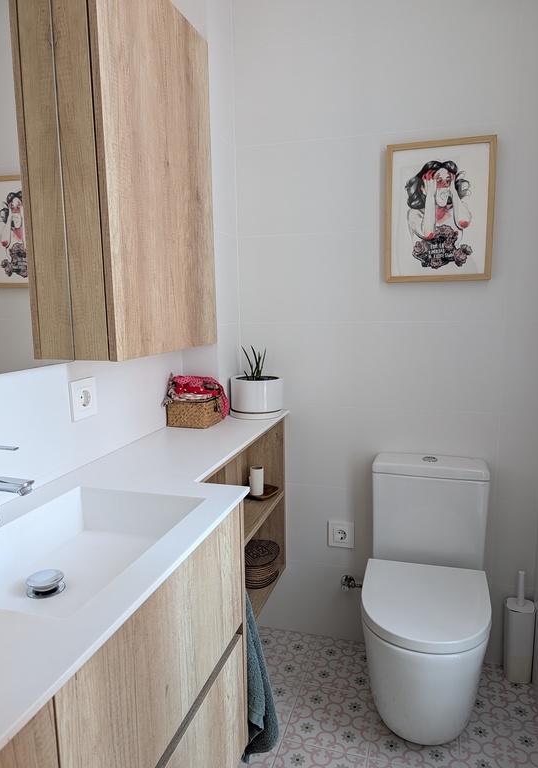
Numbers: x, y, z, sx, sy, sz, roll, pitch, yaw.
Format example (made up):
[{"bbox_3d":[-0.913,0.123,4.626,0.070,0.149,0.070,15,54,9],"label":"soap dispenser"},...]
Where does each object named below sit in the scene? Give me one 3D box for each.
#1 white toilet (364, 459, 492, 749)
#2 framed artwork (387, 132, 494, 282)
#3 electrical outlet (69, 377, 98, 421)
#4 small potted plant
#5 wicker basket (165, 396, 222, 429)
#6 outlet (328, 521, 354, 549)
[{"bbox_3d":[0.476,0.659,1.621,0.364,0.747,0.572,2,9,17],"label":"white toilet"},{"bbox_3d":[0.541,-0.545,1.699,0.325,0.430,0.022,2,9,17],"label":"framed artwork"},{"bbox_3d":[-0.453,0.038,1.307,0.011,0.095,0.092,2,9,17],"label":"electrical outlet"},{"bbox_3d":[-0.048,-0.013,1.878,0.183,0.246,0.183,-1,9,0],"label":"small potted plant"},{"bbox_3d":[-0.245,0.090,1.766,0.146,0.085,0.136,2,9,17],"label":"wicker basket"},{"bbox_3d":[0.269,0.557,1.965,0.090,0.096,0.011,2,9,17],"label":"outlet"}]

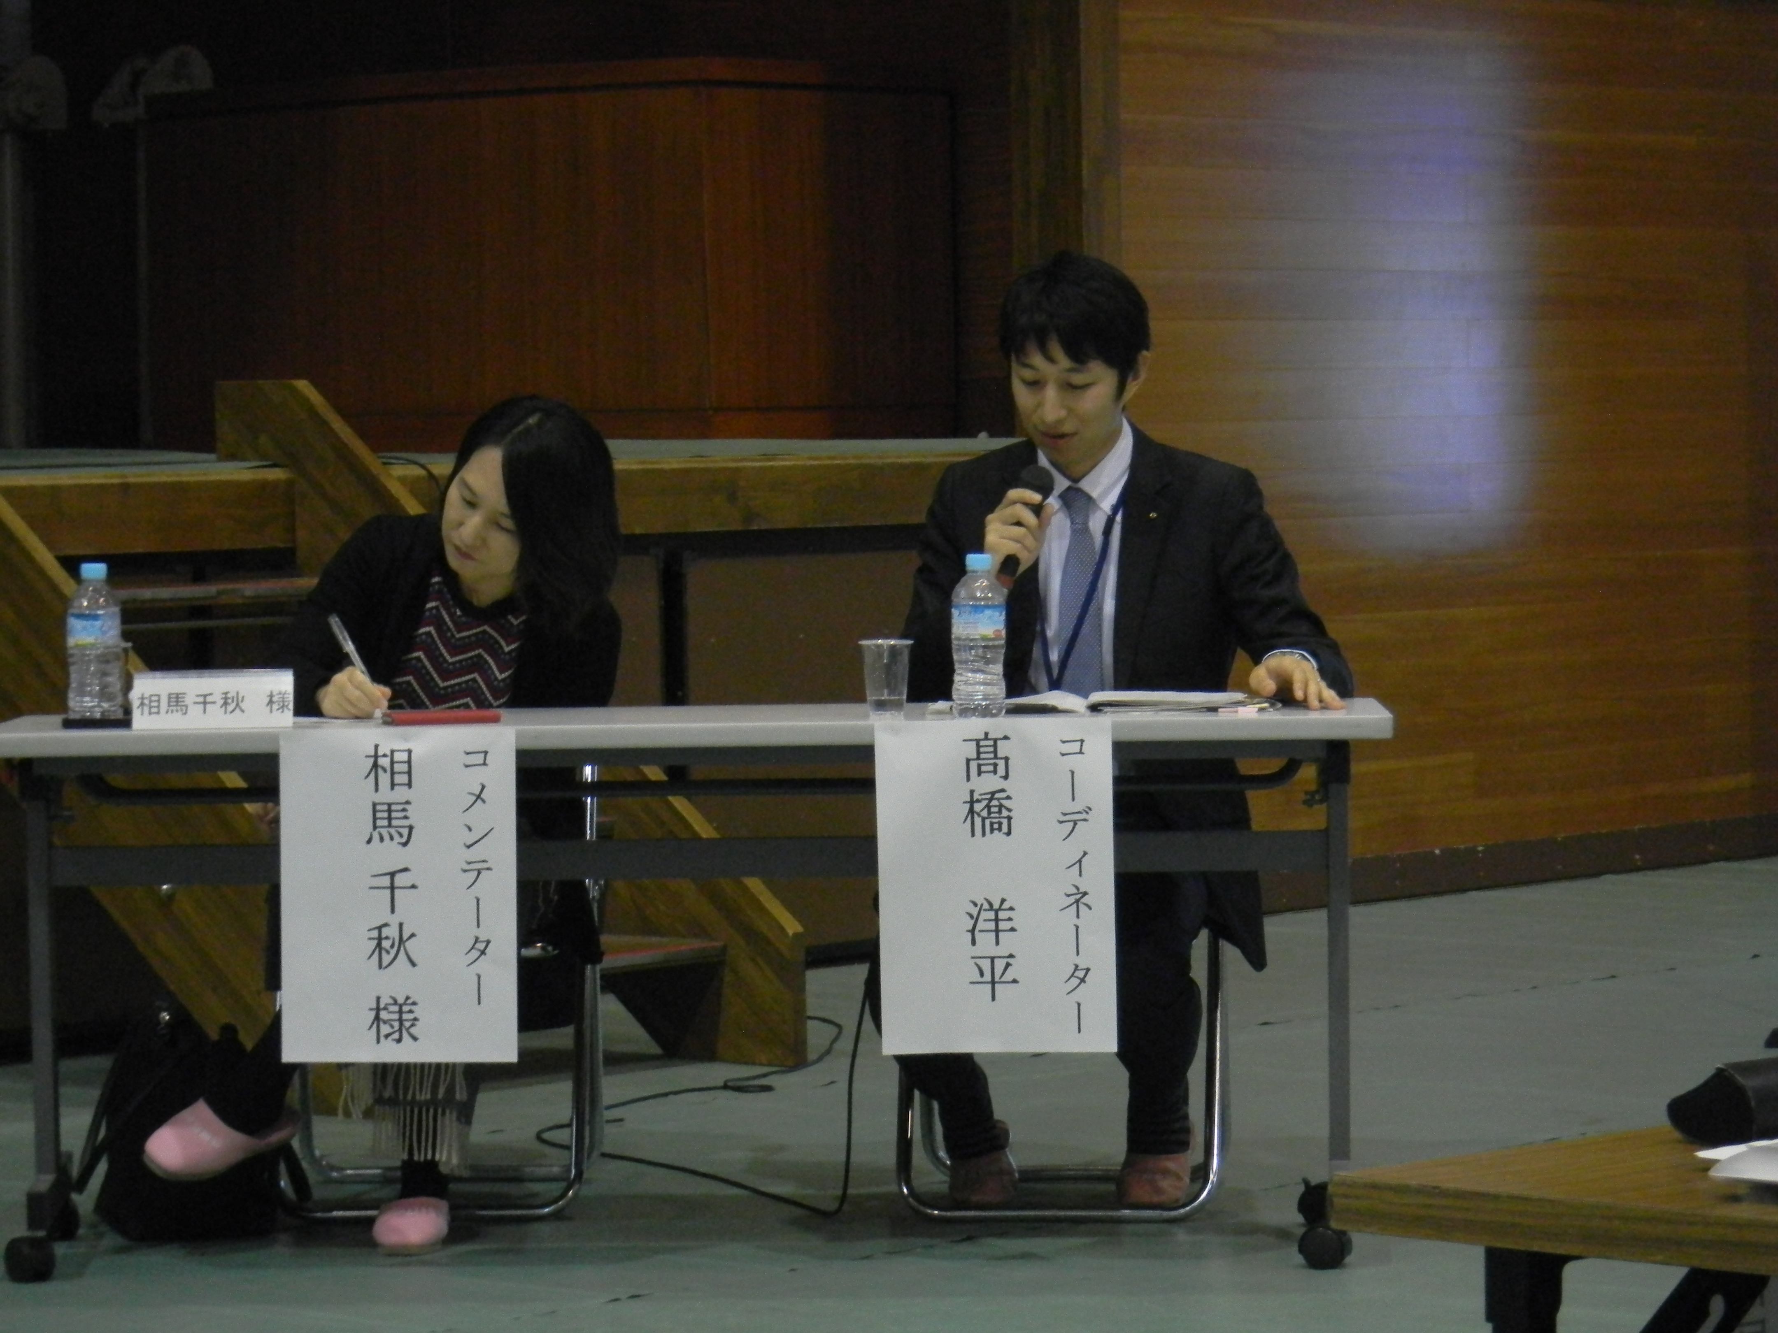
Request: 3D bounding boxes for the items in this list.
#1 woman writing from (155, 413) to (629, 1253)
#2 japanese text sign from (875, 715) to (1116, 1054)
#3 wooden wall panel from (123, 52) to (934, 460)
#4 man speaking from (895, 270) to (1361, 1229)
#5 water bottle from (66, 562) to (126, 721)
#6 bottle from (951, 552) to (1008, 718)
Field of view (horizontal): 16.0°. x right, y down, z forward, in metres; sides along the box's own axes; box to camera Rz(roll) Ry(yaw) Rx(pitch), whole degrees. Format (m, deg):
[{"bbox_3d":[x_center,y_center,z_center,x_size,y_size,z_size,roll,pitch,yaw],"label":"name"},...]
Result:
[{"bbox_3d":[-0.688,0.194,8.615,0.630,1.120,0.820,0,2,12],"label":"woman writing"},{"bbox_3d":[0.136,0.278,7.970,0.297,0.420,0.008,-1,2,0],"label":"japanese text sign"},{"bbox_3d":[-0.956,-1.079,16.958,2.210,0.980,0.910,2,3,44],"label":"wooden wall panel"},{"bbox_3d":[0.306,0.083,8.611,0.640,1.310,0.800,0,2,5],"label":"man speaking"},{"bbox_3d":[-1.015,-0.029,8.080,0.068,0.208,0.068,-1,2,0],"label":"water bottle"},{"bbox_3d":[0.116,-0.039,8.100,0.068,0.211,0.068,-1,2,0],"label":"bottle"}]

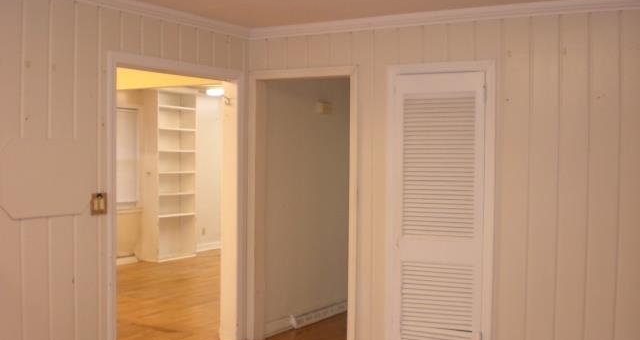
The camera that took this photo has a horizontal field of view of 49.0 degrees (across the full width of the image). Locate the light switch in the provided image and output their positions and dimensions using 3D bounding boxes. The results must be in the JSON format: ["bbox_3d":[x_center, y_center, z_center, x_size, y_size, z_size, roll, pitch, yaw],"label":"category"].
[{"bbox_3d":[-1.320,0.208,4.229,0.018,0.131,0.120,1,2,31],"label":"light switch"}]

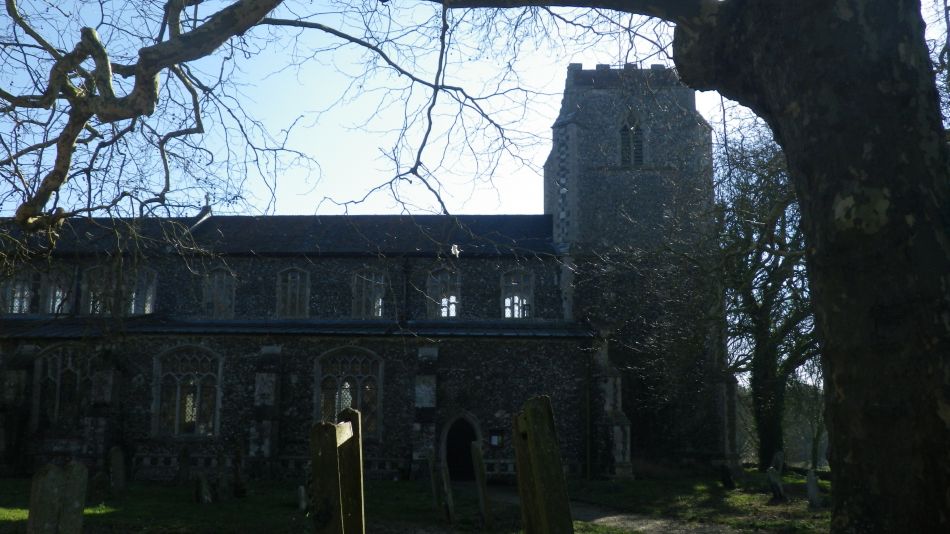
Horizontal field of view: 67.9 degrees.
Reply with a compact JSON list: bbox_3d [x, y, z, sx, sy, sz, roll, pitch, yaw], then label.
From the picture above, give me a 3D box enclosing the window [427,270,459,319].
[{"bbox_3d":[-1.469,1.236,32.885,1.595,2.340,0.300,0,-8,4],"label":"window"}]

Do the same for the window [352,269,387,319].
[{"bbox_3d":[-4.957,1.269,33.132,1.619,2.310,0.300,0,-8,4],"label":"window"}]

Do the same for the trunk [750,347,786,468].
[{"bbox_3d":[14.932,7.326,36.000,1.531,6.126,1.531,0,-8,4],"label":"trunk"}]

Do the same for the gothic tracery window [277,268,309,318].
[{"bbox_3d":[-8.643,1.255,33.399,1.548,2.377,0.300,0,-8,4],"label":"gothic tracery window"}]

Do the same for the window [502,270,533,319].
[{"bbox_3d":[1.967,1.273,32.633,1.386,2.229,0.300,0,-8,4],"label":"window"}]

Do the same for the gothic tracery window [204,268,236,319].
[{"bbox_3d":[-12.145,1.241,33.653,1.572,2.443,0.300,0,-8,4],"label":"gothic tracery window"}]

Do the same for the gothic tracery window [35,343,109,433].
[{"bbox_3d":[-17.732,5.296,30.991,3.397,3.898,0.300,0,-8,4],"label":"gothic tracery window"}]

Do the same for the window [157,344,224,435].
[{"bbox_3d":[-12.431,5.380,30.598,3.045,3.890,0.300,0,-8,4],"label":"window"}]

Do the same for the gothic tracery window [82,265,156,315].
[{"bbox_3d":[-17.157,1.086,34.035,3.715,2.424,0.300,0,-8,4],"label":"gothic tracery window"}]

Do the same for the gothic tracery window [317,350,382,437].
[{"bbox_3d":[-5.377,5.356,30.093,2.903,3.700,0.300,0,-8,4],"label":"gothic tracery window"}]

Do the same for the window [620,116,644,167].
[{"bbox_3d":[7.482,-6.028,33.607,1.175,2.559,0.300,0,-8,4],"label":"window"}]

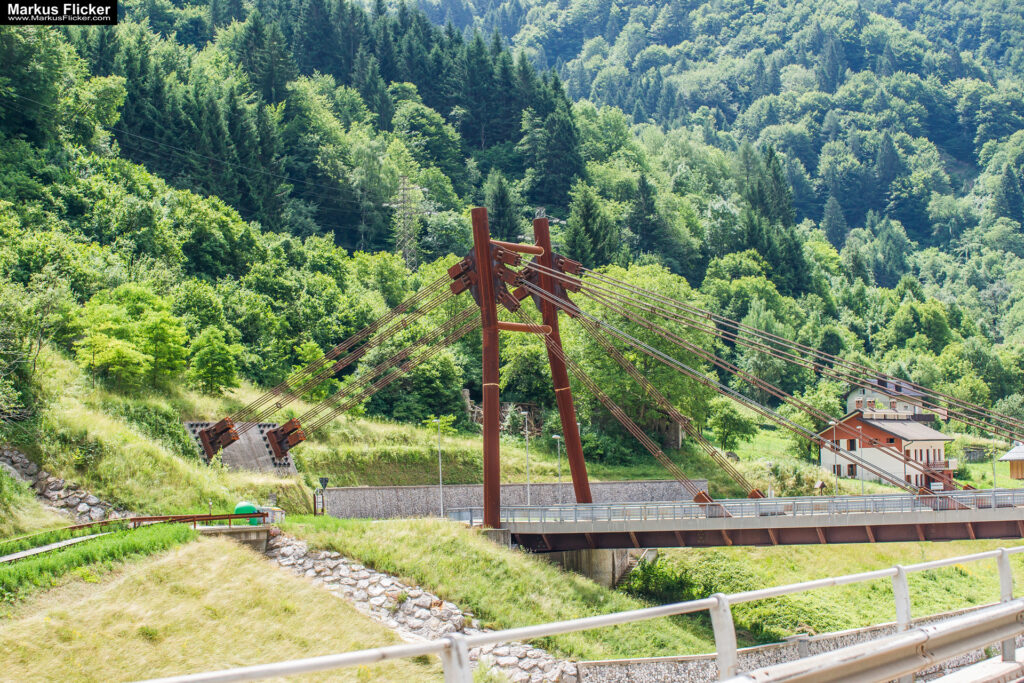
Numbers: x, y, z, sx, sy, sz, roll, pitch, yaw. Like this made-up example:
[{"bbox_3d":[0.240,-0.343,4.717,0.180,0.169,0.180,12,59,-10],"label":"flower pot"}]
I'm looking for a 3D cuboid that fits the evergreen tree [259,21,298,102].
[{"bbox_3d":[-38.310,-44.980,350.000,6.560,14.700,6.560,-2,-4,0],"label":"evergreen tree"}]

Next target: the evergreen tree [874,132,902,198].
[{"bbox_3d":[109.410,-50.690,620.000,8.140,20.090,8.140,-2,-4,0],"label":"evergreen tree"}]

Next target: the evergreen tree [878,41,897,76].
[{"bbox_3d":[130.240,-96.910,740.000,6.240,14.980,6.240,-2,-4,0],"label":"evergreen tree"}]

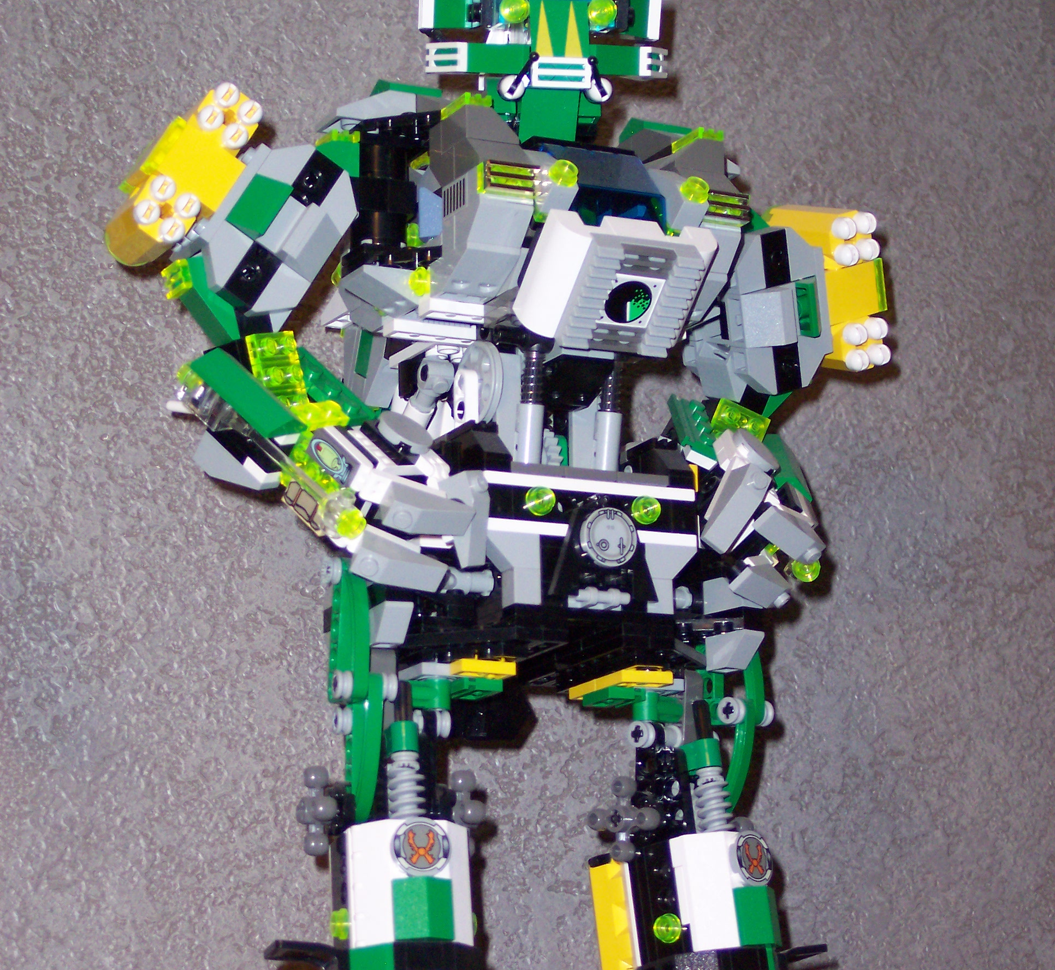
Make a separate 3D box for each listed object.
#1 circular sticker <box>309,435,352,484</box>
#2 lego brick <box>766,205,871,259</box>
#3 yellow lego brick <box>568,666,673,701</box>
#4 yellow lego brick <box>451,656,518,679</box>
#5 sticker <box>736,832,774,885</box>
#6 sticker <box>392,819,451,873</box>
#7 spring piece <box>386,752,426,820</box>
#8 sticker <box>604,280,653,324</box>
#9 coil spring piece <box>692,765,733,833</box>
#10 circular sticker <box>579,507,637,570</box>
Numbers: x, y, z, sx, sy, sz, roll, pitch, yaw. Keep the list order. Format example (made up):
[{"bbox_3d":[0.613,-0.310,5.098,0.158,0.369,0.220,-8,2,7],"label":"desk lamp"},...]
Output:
[{"bbox_3d":[-0.053,-0.007,0.824,0.002,0.011,0.014,-38,-74,26],"label":"circular sticker"},{"bbox_3d":[0.087,-0.075,0.933,0.016,0.016,0.030,-15,16,-30],"label":"lego brick"},{"bbox_3d":[0.026,0.056,0.865,0.016,0.003,0.031,5,-14,-25],"label":"yellow lego brick"},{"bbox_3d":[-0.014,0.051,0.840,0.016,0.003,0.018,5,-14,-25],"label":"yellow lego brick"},{"bbox_3d":[0.062,0.104,0.859,0.003,0.016,0.016,-18,-16,40],"label":"sticker"},{"bbox_3d":[-0.028,0.096,0.819,0.016,0.016,0.003,3,-9,-18],"label":"sticker"},{"bbox_3d":[-0.032,0.082,0.834,0.010,0.020,0.010,-3,-12,-1],"label":"spring piece"},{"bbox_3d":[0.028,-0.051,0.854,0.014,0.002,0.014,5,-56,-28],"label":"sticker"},{"bbox_3d":[0.053,0.090,0.873,0.010,0.020,0.010,-6,-12,-1],"label":"coil spring piece"},{"bbox_3d":[0.022,0.014,0.837,0.016,0.016,0.003,5,-11,-26],"label":"circular sticker"}]

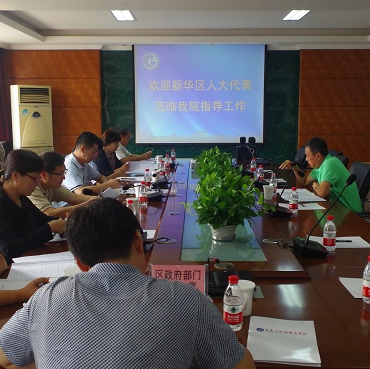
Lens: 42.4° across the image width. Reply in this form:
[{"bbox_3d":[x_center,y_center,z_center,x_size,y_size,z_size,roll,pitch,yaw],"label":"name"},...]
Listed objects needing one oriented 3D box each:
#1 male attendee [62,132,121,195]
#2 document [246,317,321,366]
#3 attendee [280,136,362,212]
[{"bbox_3d":[-0.881,0.194,4.081,0.730,1.280,0.520,1,9,7],"label":"male attendee"},{"bbox_3d":[0.296,0.469,1.459,0.210,0.010,0.290,2,9,11],"label":"document"},{"bbox_3d":[1.149,0.212,4.029,0.760,1.250,0.520,1,9,6],"label":"attendee"}]

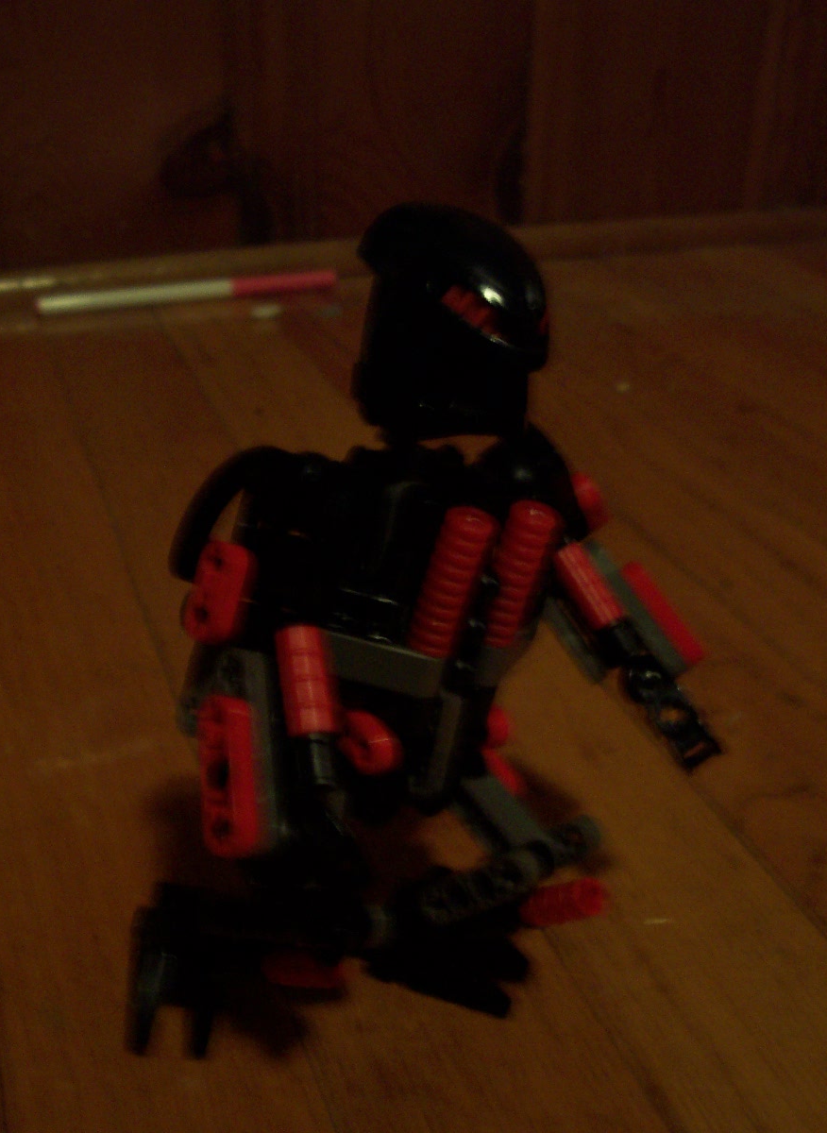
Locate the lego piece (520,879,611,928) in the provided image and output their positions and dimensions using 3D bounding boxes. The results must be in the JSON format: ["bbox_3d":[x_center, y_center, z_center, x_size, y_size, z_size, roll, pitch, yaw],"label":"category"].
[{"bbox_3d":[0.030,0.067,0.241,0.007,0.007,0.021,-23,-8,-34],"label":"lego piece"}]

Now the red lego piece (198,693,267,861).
[{"bbox_3d":[-0.027,0.031,0.178,0.004,0.024,0.008,3,-13,-34],"label":"red lego piece"}]

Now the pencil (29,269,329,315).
[{"bbox_3d":[-0.112,-0.138,0.607,0.148,0.009,0.009,-8,31,-12],"label":"pencil"}]

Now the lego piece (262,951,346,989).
[{"bbox_3d":[-0.017,0.063,0.189,0.013,0.006,0.006,3,27,5],"label":"lego piece"}]

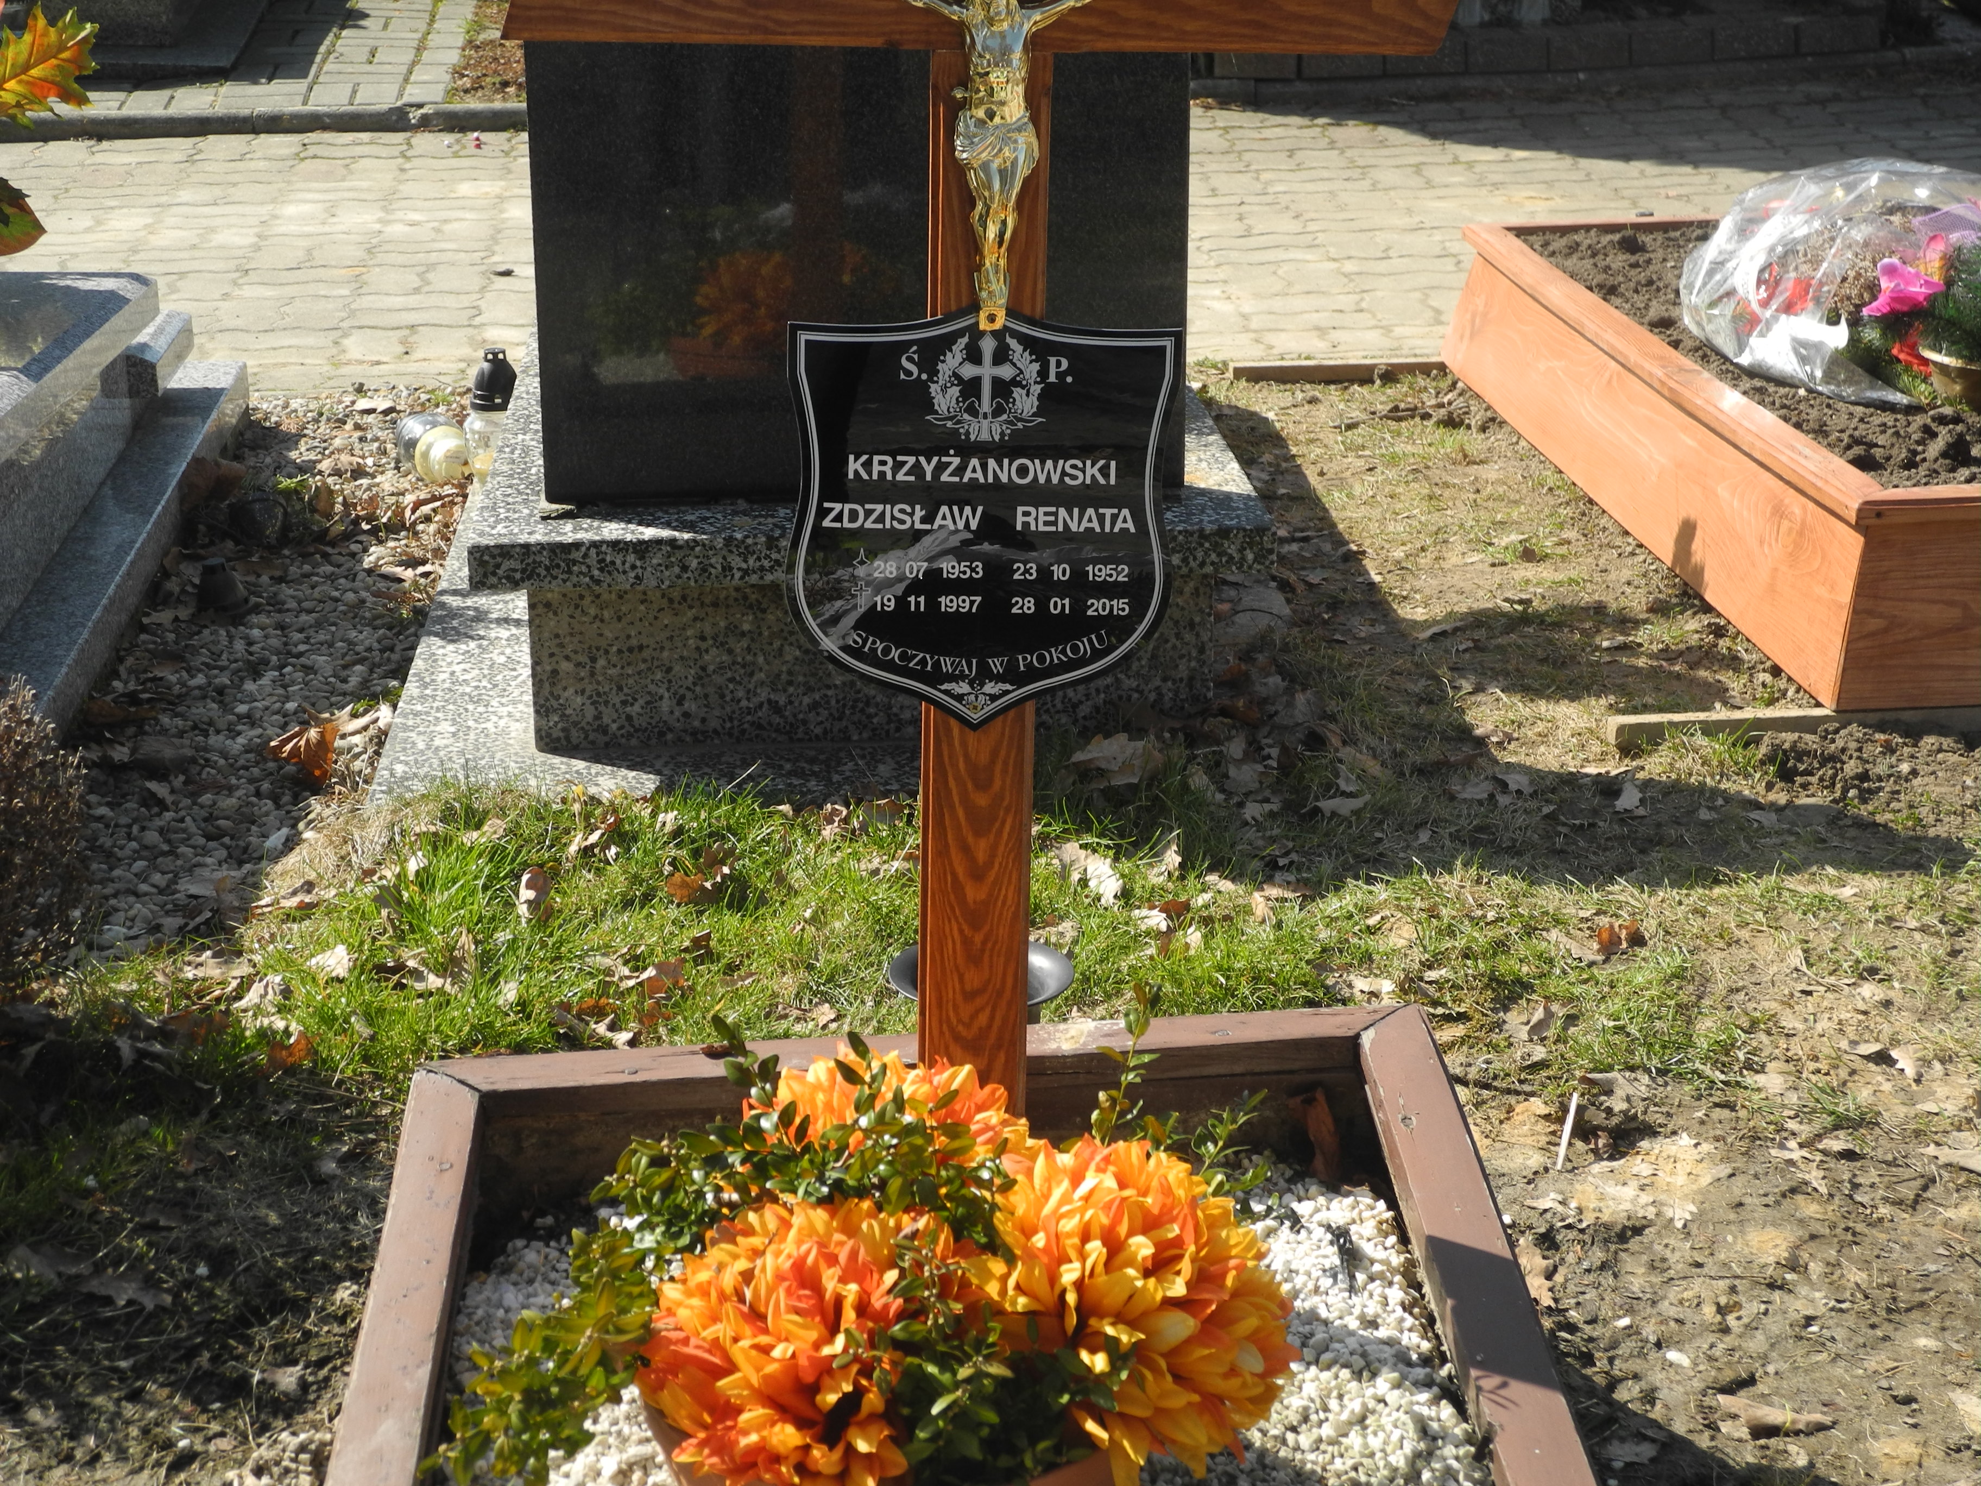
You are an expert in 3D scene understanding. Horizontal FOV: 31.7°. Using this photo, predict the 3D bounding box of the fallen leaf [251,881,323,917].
[{"bbox_3d":[-0.758,0.169,3.764,0.077,0.022,0.050,0,21,0],"label":"fallen leaf"}]

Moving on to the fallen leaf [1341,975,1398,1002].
[{"bbox_3d":[0.387,0.250,3.555,0.057,0.017,0.038,0,21,0],"label":"fallen leaf"}]

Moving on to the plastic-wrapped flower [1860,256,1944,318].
[{"bbox_3d":[1.086,-0.543,4.156,0.090,0.065,0.075,10,19,31],"label":"plastic-wrapped flower"}]

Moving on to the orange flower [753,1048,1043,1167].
[{"bbox_3d":[-0.071,0.319,2.680,0.222,0.165,0.205,0,21,0],"label":"orange flower"}]

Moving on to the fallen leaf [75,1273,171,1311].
[{"bbox_3d":[-0.709,0.446,2.850,0.080,0.020,0.045,4,21,11],"label":"fallen leaf"}]

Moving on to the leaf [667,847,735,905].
[{"bbox_3d":[-0.317,0.146,3.819,0.076,0.038,0.060,0,21,0],"label":"leaf"}]

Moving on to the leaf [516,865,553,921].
[{"bbox_3d":[-0.493,0.163,3.774,0.038,0.042,0.045,0,21,0],"label":"leaf"}]

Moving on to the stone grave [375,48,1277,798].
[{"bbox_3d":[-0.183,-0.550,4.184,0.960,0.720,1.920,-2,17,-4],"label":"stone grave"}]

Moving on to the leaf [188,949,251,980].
[{"bbox_3d":[-0.654,0.187,2.963,0.051,0.016,0.042,-2,17,-4],"label":"leaf"}]

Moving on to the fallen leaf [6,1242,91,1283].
[{"bbox_3d":[-0.782,0.429,2.898,0.074,0.020,0.045,2,21,7],"label":"fallen leaf"}]

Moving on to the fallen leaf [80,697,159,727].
[{"bbox_3d":[-1.036,-0.038,4.150,0.092,0.022,0.045,2,21,7],"label":"fallen leaf"}]

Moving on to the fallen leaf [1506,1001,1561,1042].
[{"bbox_3d":[0.542,0.278,3.480,0.054,0.028,0.038,0,21,0],"label":"fallen leaf"}]

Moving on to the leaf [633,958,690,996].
[{"bbox_3d":[-0.340,0.240,3.578,0.059,0.025,0.042,0,21,0],"label":"leaf"}]

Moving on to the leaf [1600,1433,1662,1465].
[{"bbox_3d":[0.483,0.531,2.635,0.047,0.012,0.036,0,21,0],"label":"leaf"}]

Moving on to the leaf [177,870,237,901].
[{"bbox_3d":[-0.822,0.147,3.657,0.062,0.016,0.048,0,21,0],"label":"leaf"}]

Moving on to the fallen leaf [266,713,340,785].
[{"bbox_3d":[-0.692,0.006,3.515,0.072,0.050,0.055,-2,17,-4],"label":"fallen leaf"}]

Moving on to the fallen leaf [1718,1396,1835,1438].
[{"bbox_3d":[0.599,0.513,2.668,0.088,0.020,0.036,4,21,13],"label":"fallen leaf"}]

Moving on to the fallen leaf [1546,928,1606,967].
[{"bbox_3d":[0.581,0.199,3.466,0.070,0.020,0.034,14,25,33],"label":"fallen leaf"}]

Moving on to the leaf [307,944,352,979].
[{"bbox_3d":[-0.558,0.184,2.950,0.036,0.018,0.042,-2,17,-4],"label":"leaf"}]

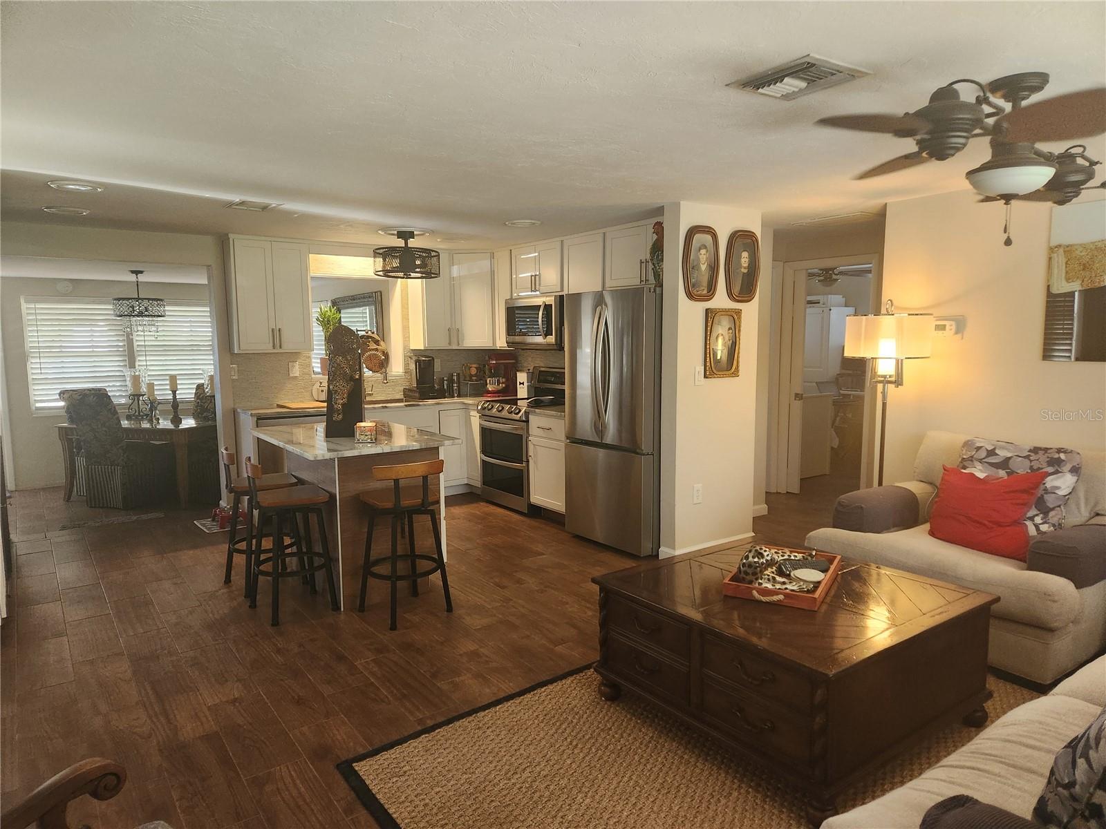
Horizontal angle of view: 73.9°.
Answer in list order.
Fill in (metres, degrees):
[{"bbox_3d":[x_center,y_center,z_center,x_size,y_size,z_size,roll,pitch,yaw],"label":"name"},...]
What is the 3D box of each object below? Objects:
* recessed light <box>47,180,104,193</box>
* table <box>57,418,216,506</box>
[{"bbox_3d":[-2.547,-1.218,3.925,0.270,0.030,0.270,-5,8,-35],"label":"recessed light"},{"bbox_3d":[-3.717,0.407,7.070,1.240,0.750,1.300,1,7,8],"label":"table"}]

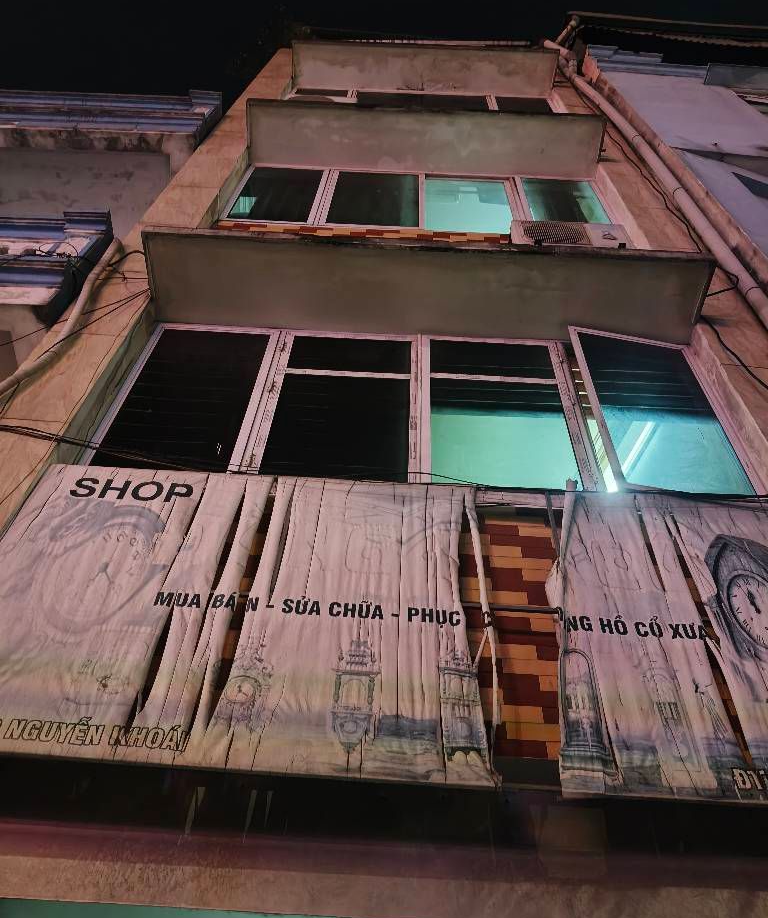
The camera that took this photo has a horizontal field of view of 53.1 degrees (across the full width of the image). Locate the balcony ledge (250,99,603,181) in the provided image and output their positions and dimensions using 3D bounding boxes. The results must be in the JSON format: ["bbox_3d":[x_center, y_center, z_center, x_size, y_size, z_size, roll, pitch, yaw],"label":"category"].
[{"bbox_3d":[0.357,-2.870,6.936,3.166,0.141,0.514,3,-53,1],"label":"balcony ledge"}]

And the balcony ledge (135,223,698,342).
[{"bbox_3d":[0.234,-0.990,4.437,3.166,0.132,0.514,3,-53,1],"label":"balcony ledge"}]

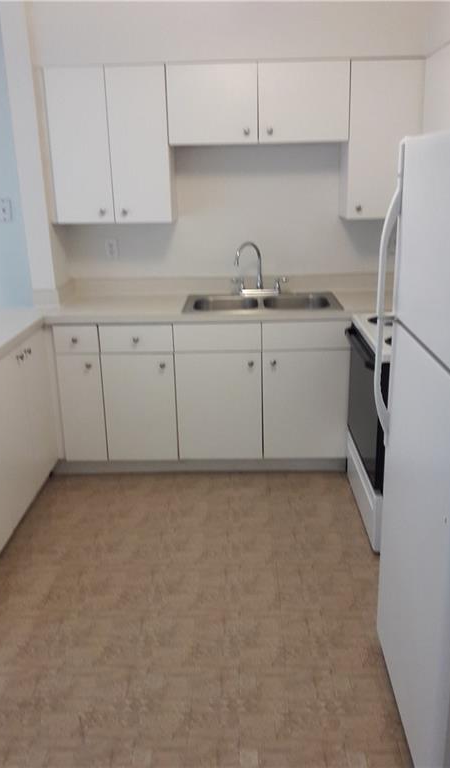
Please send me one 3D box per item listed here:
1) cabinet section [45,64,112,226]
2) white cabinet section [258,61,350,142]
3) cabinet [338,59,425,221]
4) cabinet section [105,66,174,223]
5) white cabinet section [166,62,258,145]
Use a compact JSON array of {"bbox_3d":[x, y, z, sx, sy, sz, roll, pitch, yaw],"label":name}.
[{"bbox_3d":[-0.738,-1.260,3.337,0.302,0.753,0.310,-1,18,1],"label":"cabinet section"},{"bbox_3d":[0.400,-1.457,3.254,0.457,0.369,0.310,-1,18,1],"label":"white cabinet section"},{"bbox_3d":[0.822,-1.279,3.304,0.370,0.760,0.290,-1,18,1],"label":"cabinet"},{"bbox_3d":[-0.434,-1.264,3.331,0.304,0.753,0.310,-1,18,1],"label":"cabinet section"},{"bbox_3d":[-0.057,-1.451,3.263,0.457,0.369,0.310,-1,18,1],"label":"white cabinet section"}]

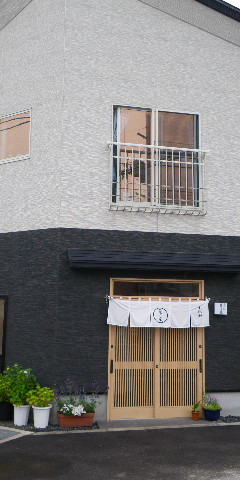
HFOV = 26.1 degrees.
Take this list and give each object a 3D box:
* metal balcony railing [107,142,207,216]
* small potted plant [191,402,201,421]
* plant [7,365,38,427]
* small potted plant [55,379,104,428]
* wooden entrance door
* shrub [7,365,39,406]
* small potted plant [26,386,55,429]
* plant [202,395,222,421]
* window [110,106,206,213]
[{"bbox_3d":[0.629,-1.029,8.683,1.743,1.072,0.260,3,-8,-12],"label":"metal balcony railing"},{"bbox_3d":[1.283,2.898,8.765,0.156,0.279,0.152,0,-8,8],"label":"small potted plant"},{"bbox_3d":[-1.545,2.456,8.230,0.497,0.914,0.462,2,-8,-10],"label":"plant"},{"bbox_3d":[-0.614,2.503,7.943,0.727,0.676,0.320,3,-8,-12],"label":"small potted plant"},{"bbox_3d":[0.607,1.926,8.406,1.624,1.907,0.100,3,-8,-12],"label":"wooden entrance door"},{"bbox_3d":[-1.549,2.316,8.248,0.497,0.638,0.462,2,-8,-10],"label":"shrub"},{"bbox_3d":[-1.238,2.604,8.091,0.415,0.599,0.385,2,-8,-8],"label":"small potted plant"},{"bbox_3d":[1.583,2.854,8.860,0.314,0.399,0.308,-1,-8,10],"label":"plant"},{"bbox_3d":[0.700,-1.457,9.378,1.766,1.911,0.220,3,-8,-12],"label":"window"}]

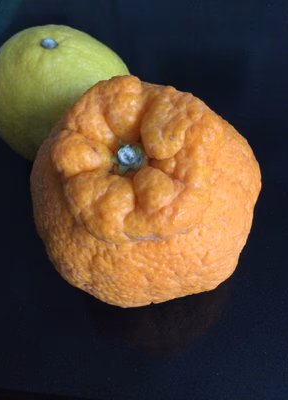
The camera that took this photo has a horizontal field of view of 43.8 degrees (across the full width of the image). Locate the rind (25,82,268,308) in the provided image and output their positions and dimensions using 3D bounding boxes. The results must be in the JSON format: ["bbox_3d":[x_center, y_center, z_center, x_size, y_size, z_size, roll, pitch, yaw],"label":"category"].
[{"bbox_3d":[0.000,-0.003,0.155,0.095,0.089,0.095,-9,57,0],"label":"rind"}]

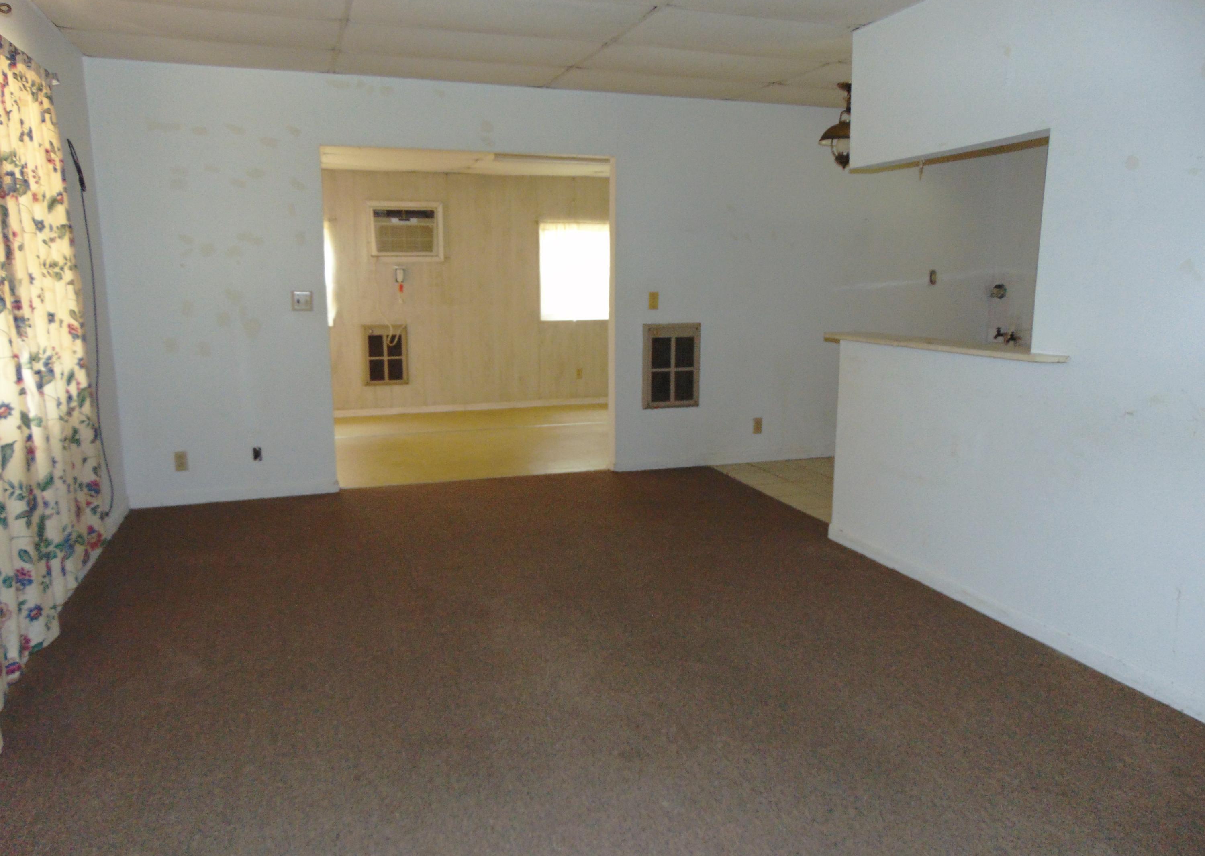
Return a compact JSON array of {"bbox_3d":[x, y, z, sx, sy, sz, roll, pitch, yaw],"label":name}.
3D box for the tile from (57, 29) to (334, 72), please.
[{"bbox_3d":[-1.970,-1.882,4.364,1.195,0.025,0.521,-4,11,-19],"label":"tile"}]

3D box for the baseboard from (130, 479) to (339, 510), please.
[{"bbox_3d":[-2.097,0.385,5.008,1.115,0.082,0.016,-4,11,-19],"label":"baseboard"}]

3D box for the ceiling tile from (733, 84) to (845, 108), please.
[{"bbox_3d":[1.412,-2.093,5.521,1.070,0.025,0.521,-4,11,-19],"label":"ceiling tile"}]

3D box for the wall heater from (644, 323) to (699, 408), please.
[{"bbox_3d":[0.457,-0.408,5.753,0.390,0.550,0.040,-4,11,-19],"label":"wall heater"}]

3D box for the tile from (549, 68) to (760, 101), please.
[{"bbox_3d":[0.326,-2.025,5.149,1.209,0.025,0.521,-4,11,-19],"label":"tile"}]

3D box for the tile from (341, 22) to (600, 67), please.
[{"bbox_3d":[-0.641,-1.858,4.231,1.209,0.025,0.596,-4,11,-19],"label":"tile"}]

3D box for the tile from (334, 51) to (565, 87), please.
[{"bbox_3d":[-0.826,-1.953,4.755,1.209,0.025,0.521,-4,11,-19],"label":"tile"}]

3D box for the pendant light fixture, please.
[{"bbox_3d":[1.439,-1.779,5.145,0.320,0.479,0.320,-4,11,-19],"label":"pendant light fixture"}]

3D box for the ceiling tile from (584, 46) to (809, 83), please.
[{"bbox_3d":[0.511,-1.929,4.625,1.209,0.025,0.596,-4,11,-19],"label":"ceiling tile"}]

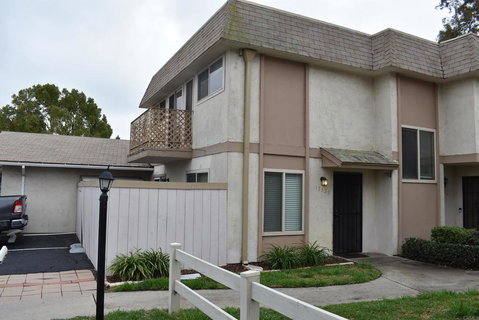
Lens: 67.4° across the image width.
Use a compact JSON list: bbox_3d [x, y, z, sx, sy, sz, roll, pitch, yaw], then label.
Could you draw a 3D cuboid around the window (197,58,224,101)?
[{"bbox_3d":[-0.700,-1.944,8.853,0.100,0.770,1.620,3,-4,-27],"label":"window"}]

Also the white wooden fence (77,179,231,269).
[{"bbox_3d":[-2.776,1.499,9.841,2.545,1.747,6.065,3,-5,-28],"label":"white wooden fence"}]

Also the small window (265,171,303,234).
[{"bbox_3d":[1.071,1.003,8.510,1.183,1.544,0.101,3,-5,-28],"label":"small window"}]

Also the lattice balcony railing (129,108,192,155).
[{"bbox_3d":[-2.422,-0.726,10.810,1.218,1.092,2.587,3,-5,-28],"label":"lattice balcony railing"}]

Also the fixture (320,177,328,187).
[{"bbox_3d":[2.119,0.550,8.877,0.140,0.260,0.160,3,-4,-27],"label":"fixture"}]

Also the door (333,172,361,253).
[{"bbox_3d":[2.801,1.376,9.297,1.010,2.070,0.100,3,-4,-27],"label":"door"}]

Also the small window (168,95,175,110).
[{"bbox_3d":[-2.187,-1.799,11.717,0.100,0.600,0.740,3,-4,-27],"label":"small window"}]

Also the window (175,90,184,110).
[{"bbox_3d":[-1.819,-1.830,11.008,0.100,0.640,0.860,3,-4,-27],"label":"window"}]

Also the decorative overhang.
[{"bbox_3d":[3.052,-0.023,9.079,1.950,0.500,0.740,3,-4,-27],"label":"decorative overhang"}]

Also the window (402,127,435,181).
[{"bbox_3d":[5.007,-0.135,9.982,1.462,1.537,0.101,3,-5,-28],"label":"window"}]

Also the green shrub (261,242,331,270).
[{"bbox_3d":[1.221,2.068,7.885,1.512,0.496,0.739,3,-5,-28],"label":"green shrub"}]

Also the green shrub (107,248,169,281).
[{"bbox_3d":[-1.791,1.889,6.549,1.042,0.487,0.588,3,-5,-28],"label":"green shrub"}]

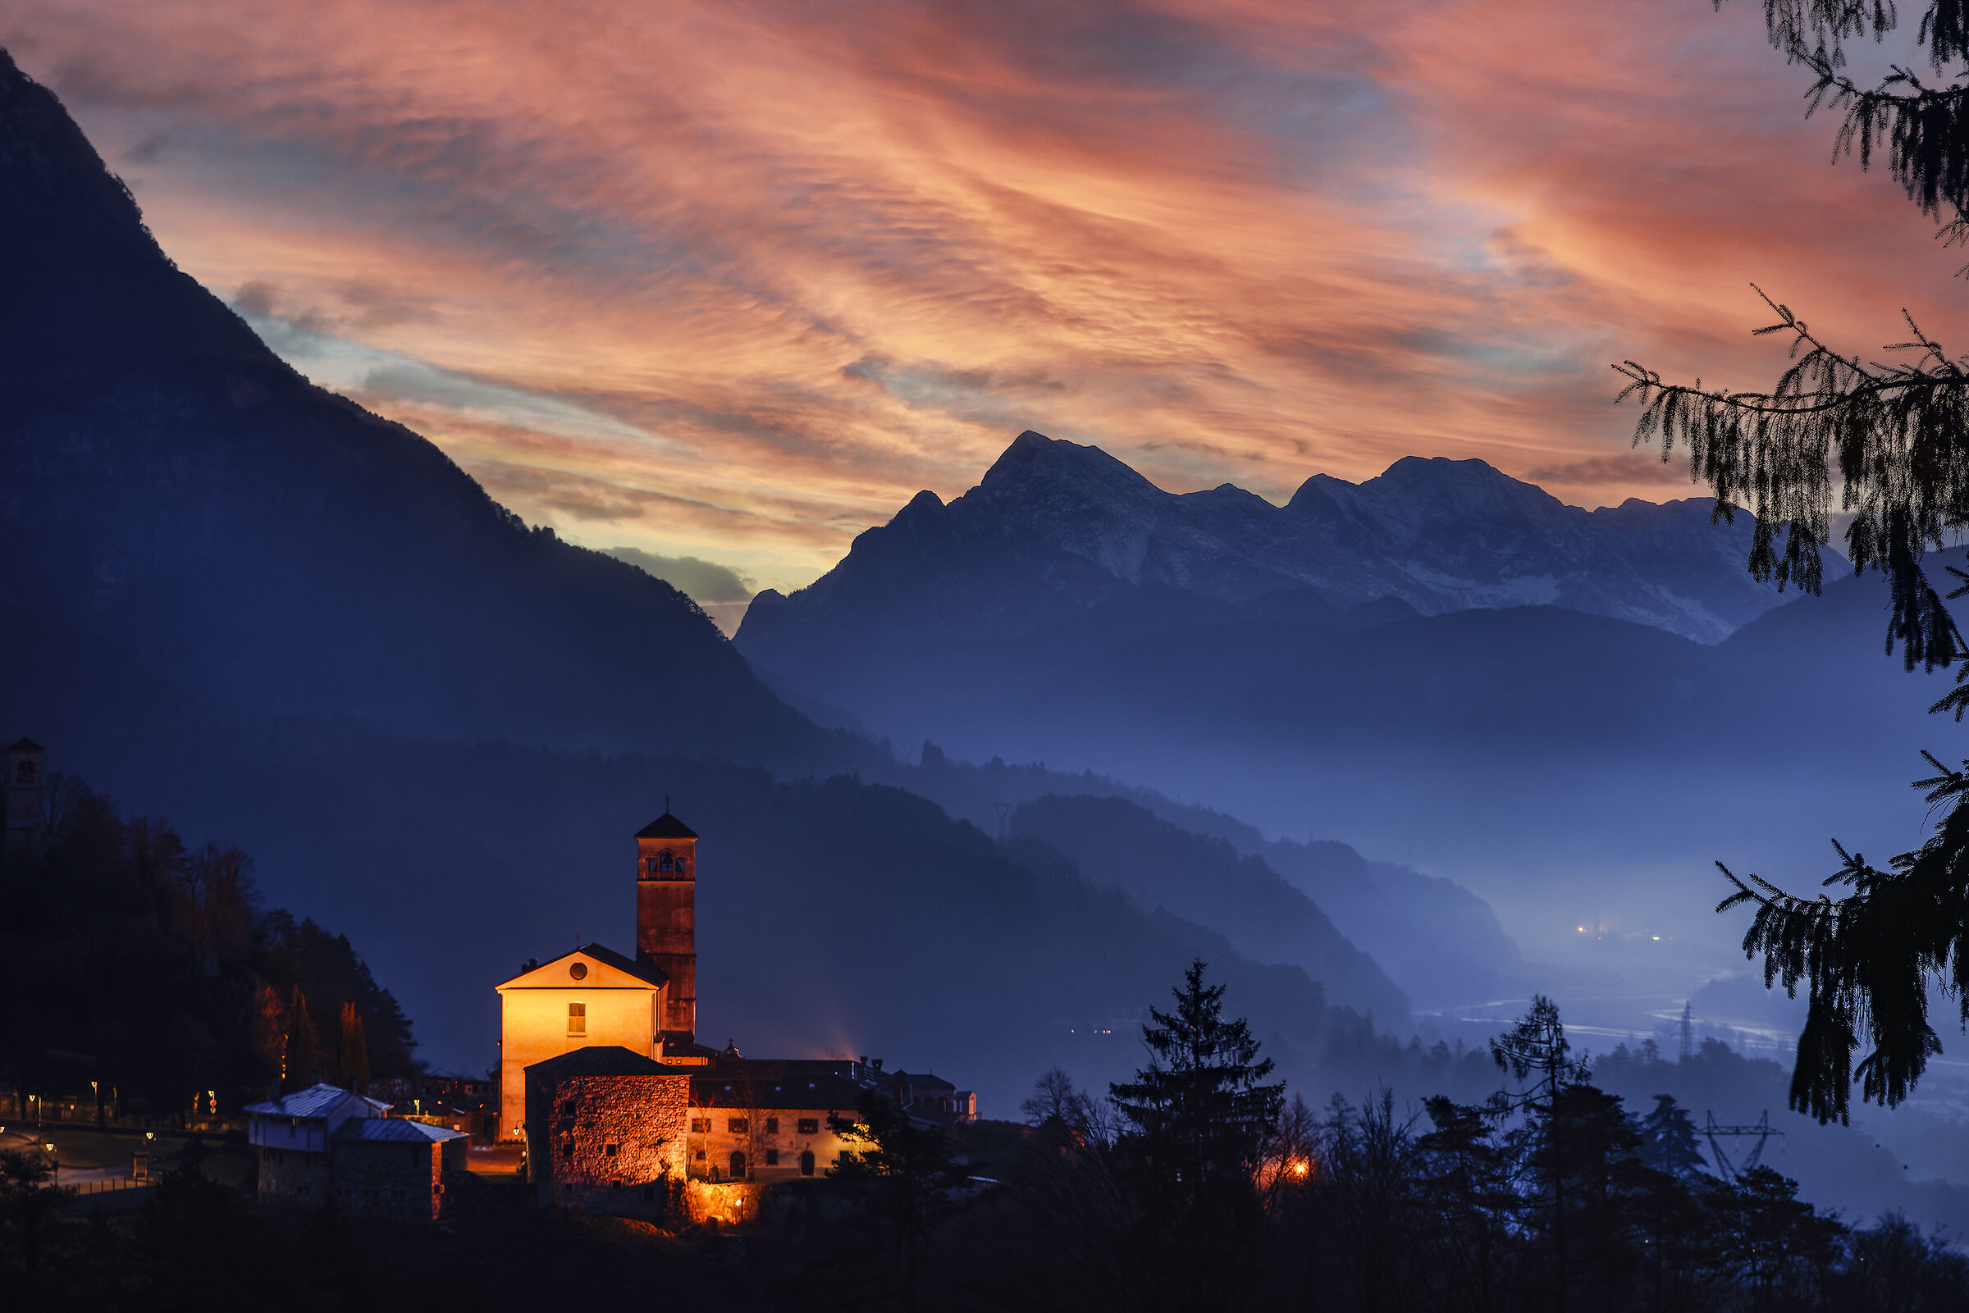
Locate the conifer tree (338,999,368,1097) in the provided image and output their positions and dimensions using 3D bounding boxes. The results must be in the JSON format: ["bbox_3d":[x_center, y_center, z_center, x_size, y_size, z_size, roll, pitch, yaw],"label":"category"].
[{"bbox_3d":[-70.070,43.770,425.000,3.400,11.000,3.400,0,-3,-6],"label":"conifer tree"}]

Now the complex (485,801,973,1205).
[{"bbox_3d":[-25.940,36.720,406.000,46.500,40.000,42.000,0,-3,-3],"label":"complex"}]

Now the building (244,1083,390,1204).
[{"bbox_3d":[-65.880,48.030,378.000,10.500,11.200,9.500,-2,-4,35],"label":"building"}]

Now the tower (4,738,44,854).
[{"bbox_3d":[-122.910,18.450,490.000,4.800,16.000,4.800,1,-3,-10],"label":"tower"}]

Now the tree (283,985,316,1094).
[{"bbox_3d":[-75.960,42.660,425.000,3.500,12.000,3.500,0,-3,-6],"label":"tree"}]

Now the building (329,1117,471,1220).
[{"bbox_3d":[-57.170,50.090,375.000,11.500,9.500,9.500,-1,-3,10],"label":"building"}]

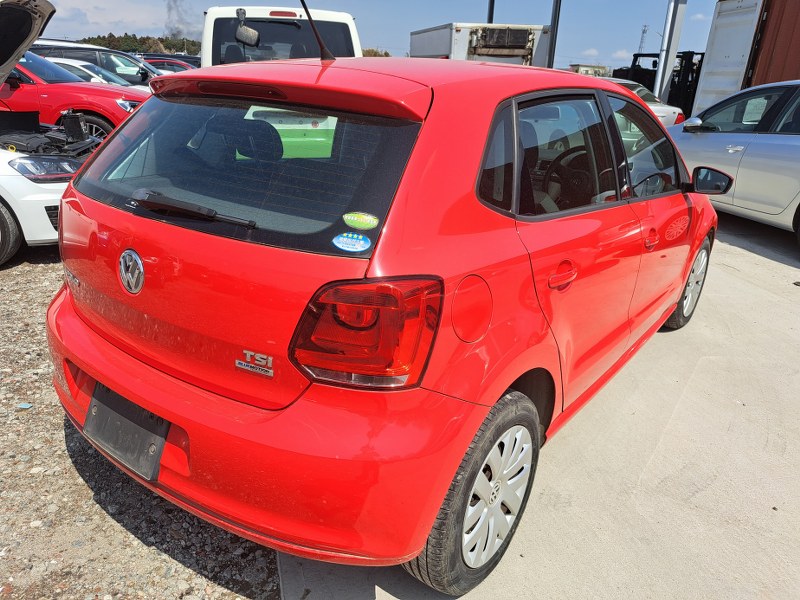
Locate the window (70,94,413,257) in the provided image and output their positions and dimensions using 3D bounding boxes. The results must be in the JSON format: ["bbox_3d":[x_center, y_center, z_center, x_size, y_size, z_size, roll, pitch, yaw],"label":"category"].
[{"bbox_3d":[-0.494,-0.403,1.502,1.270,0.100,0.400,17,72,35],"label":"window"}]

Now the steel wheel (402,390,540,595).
[{"bbox_3d":[0.222,0.538,1.644,0.190,0.600,0.600,17,26,35],"label":"steel wheel"}]

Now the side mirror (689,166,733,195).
[{"bbox_3d":[1.462,-0.559,2.604,0.185,0.130,0.110,17,26,35],"label":"side mirror"}]

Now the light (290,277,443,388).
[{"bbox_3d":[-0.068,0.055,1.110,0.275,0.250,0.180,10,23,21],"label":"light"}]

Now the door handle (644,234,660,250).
[{"bbox_3d":[0.980,-0.232,2.165,0.050,0.050,0.175,17,26,35],"label":"door handle"}]

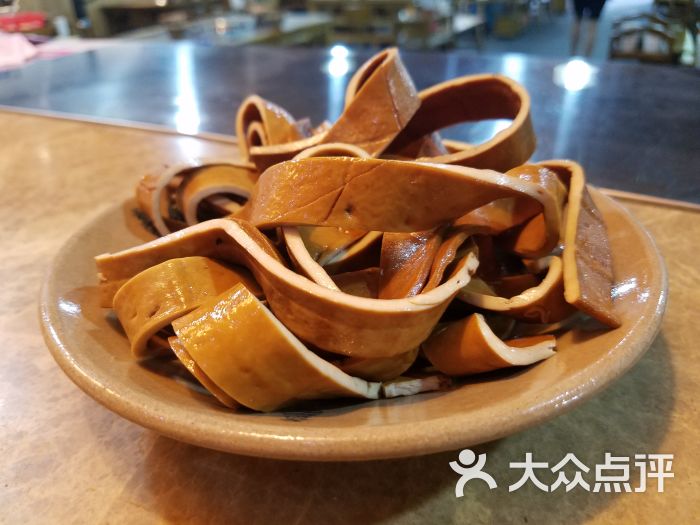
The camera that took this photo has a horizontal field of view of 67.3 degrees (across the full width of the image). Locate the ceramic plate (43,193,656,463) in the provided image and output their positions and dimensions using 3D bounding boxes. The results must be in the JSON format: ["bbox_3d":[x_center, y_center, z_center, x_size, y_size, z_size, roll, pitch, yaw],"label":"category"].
[{"bbox_3d":[0.001,-0.001,0.214,0.220,0.034,0.220,-1,30,1],"label":"ceramic plate"}]

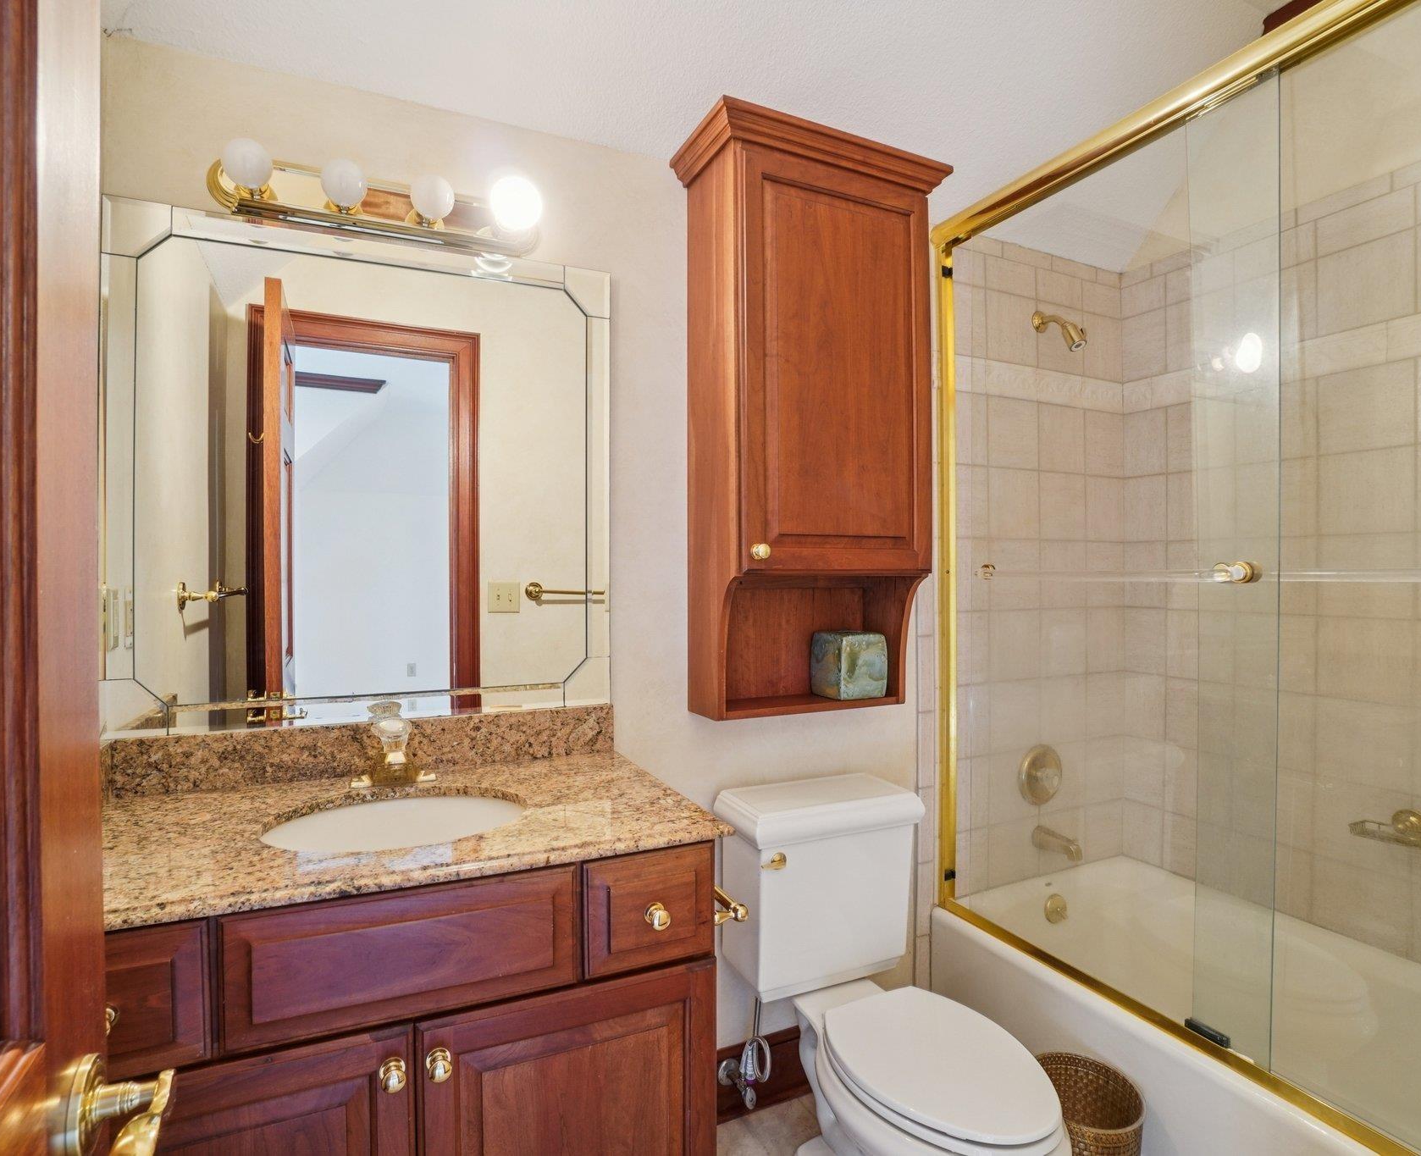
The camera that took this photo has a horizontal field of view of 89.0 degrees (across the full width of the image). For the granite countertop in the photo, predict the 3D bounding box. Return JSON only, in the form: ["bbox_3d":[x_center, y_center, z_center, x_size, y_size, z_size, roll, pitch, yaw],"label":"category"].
[{"bbox_3d":[-0.510,0.388,1.147,0.931,0.029,0.531,0,0,-23],"label":"granite countertop"}]

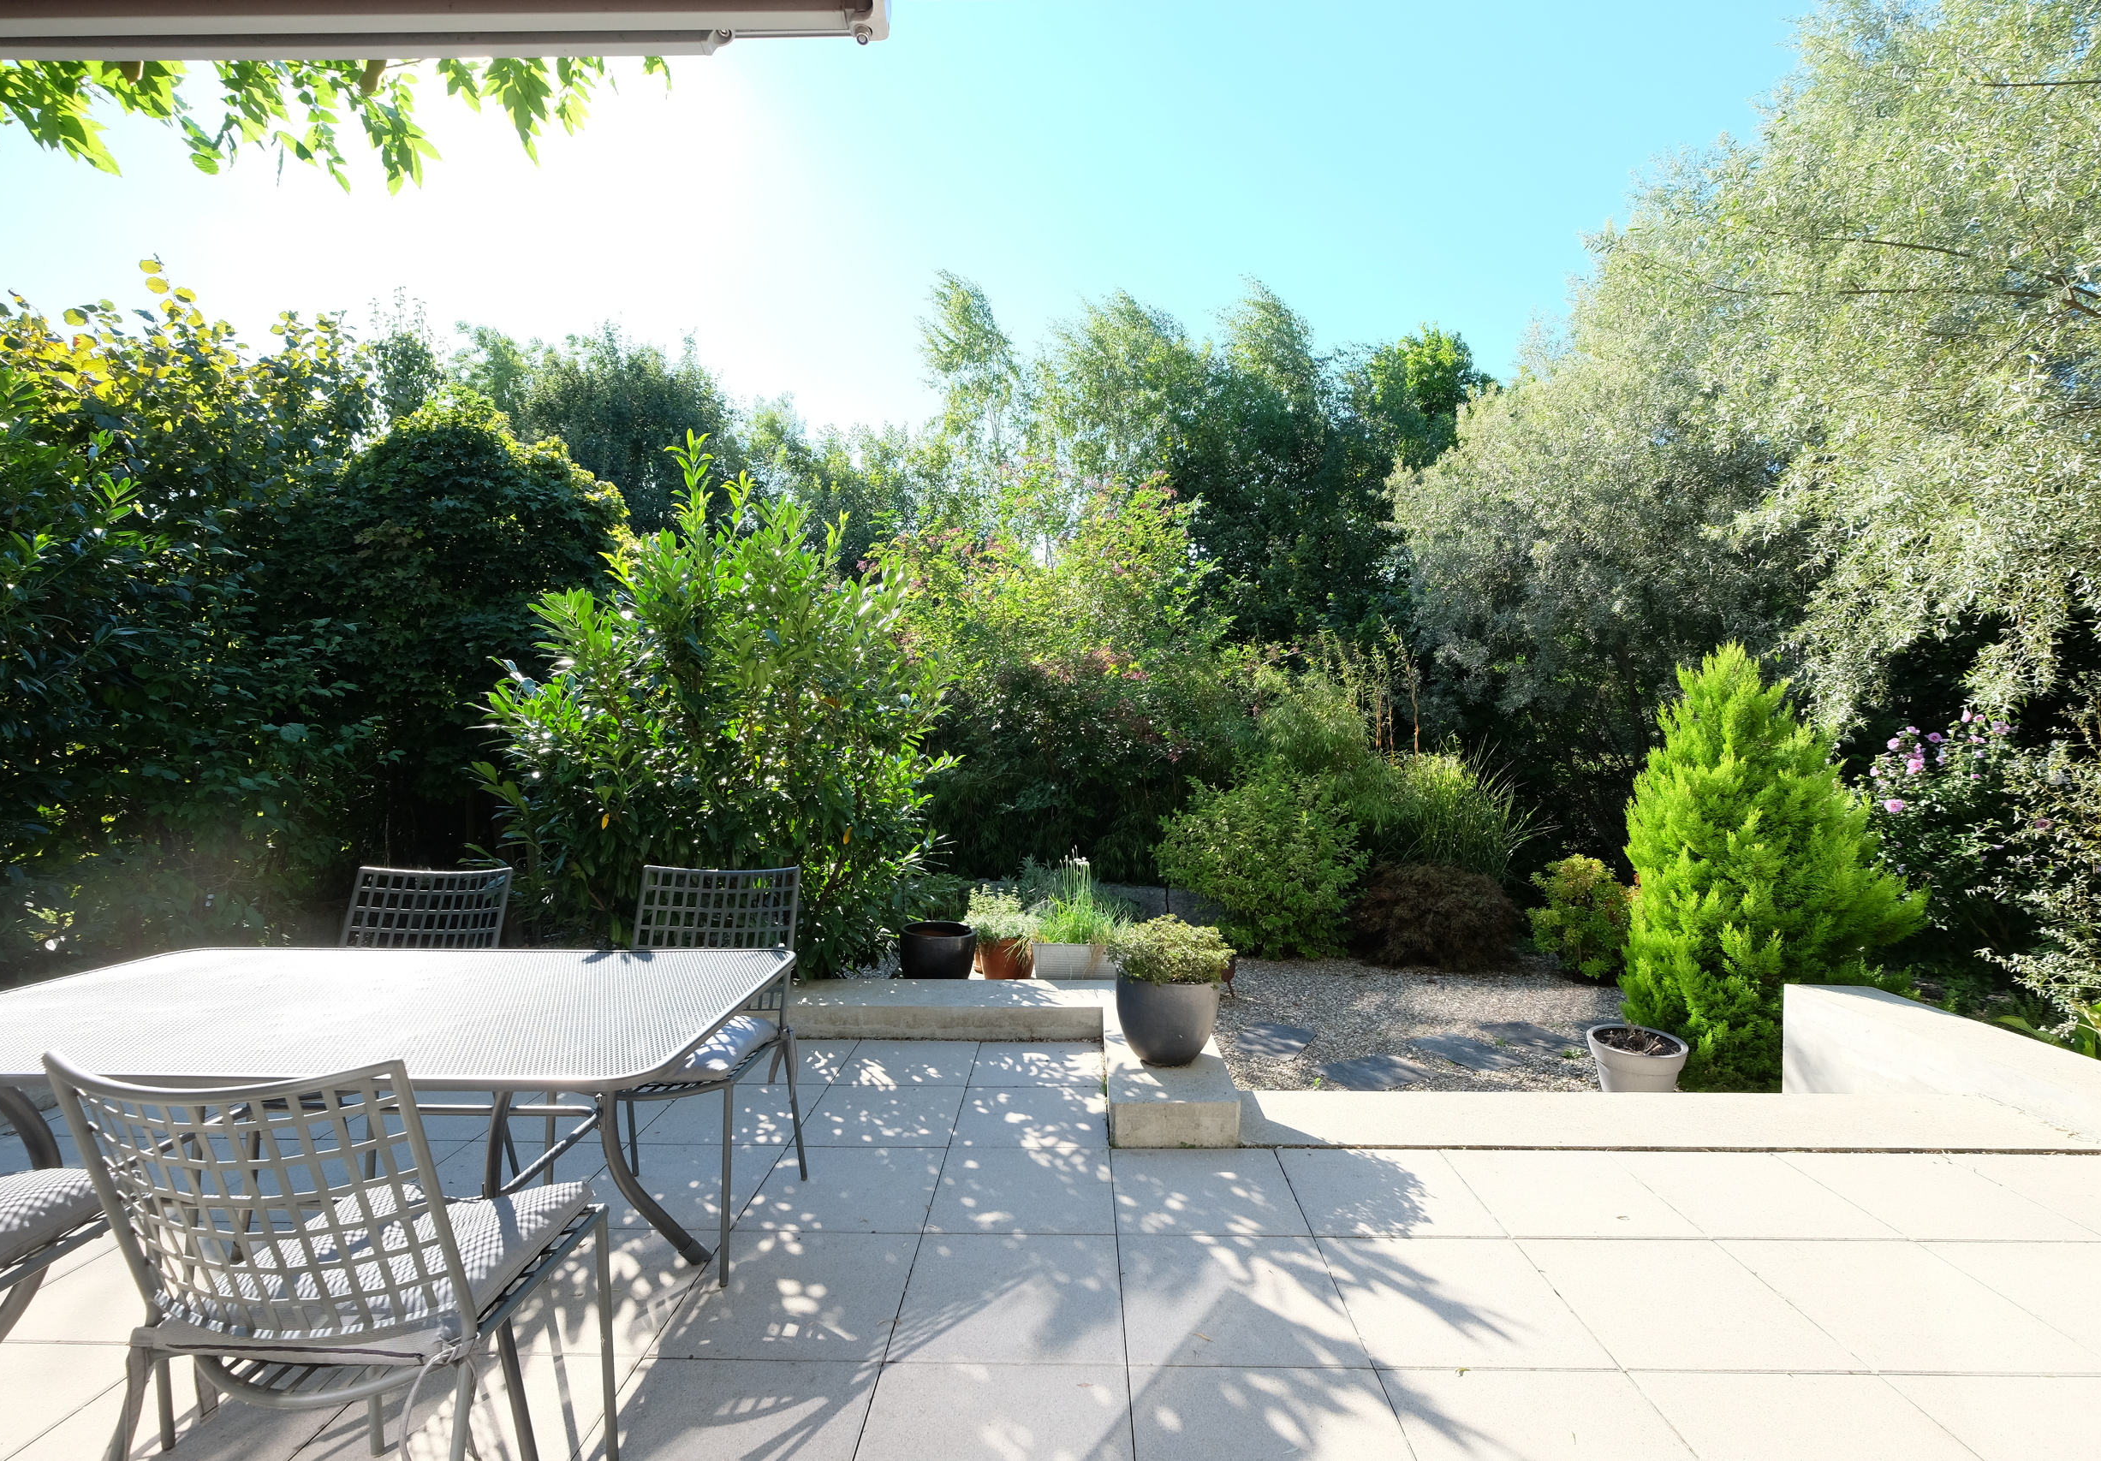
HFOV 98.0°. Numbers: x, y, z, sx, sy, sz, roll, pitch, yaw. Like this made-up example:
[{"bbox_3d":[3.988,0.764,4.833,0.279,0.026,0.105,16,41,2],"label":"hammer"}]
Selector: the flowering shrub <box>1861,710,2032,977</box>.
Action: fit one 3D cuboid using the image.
[{"bbox_3d":[5.471,0.712,5.610,0.950,1.700,0.950,0,1,0],"label":"flowering shrub"}]

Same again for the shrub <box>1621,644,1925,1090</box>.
[{"bbox_3d":[3.861,0.621,4.959,1.330,2.220,1.300,0,1,0],"label":"shrub"}]

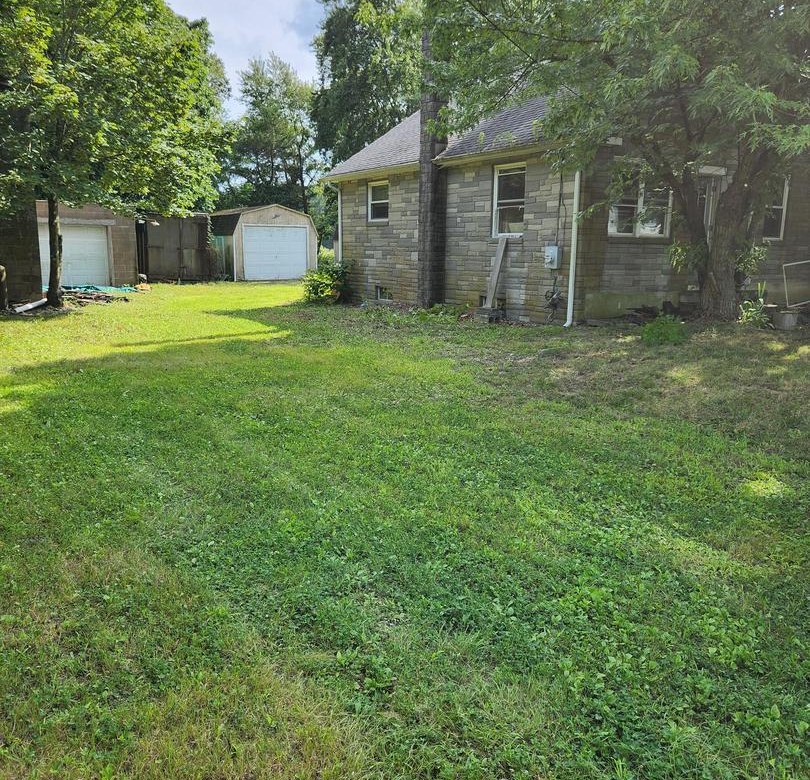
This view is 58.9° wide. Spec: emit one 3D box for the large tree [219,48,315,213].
[{"bbox_3d":[-8.678,-13.989,44.289,7.000,12.710,7.000,-1,12,-11],"label":"large tree"}]

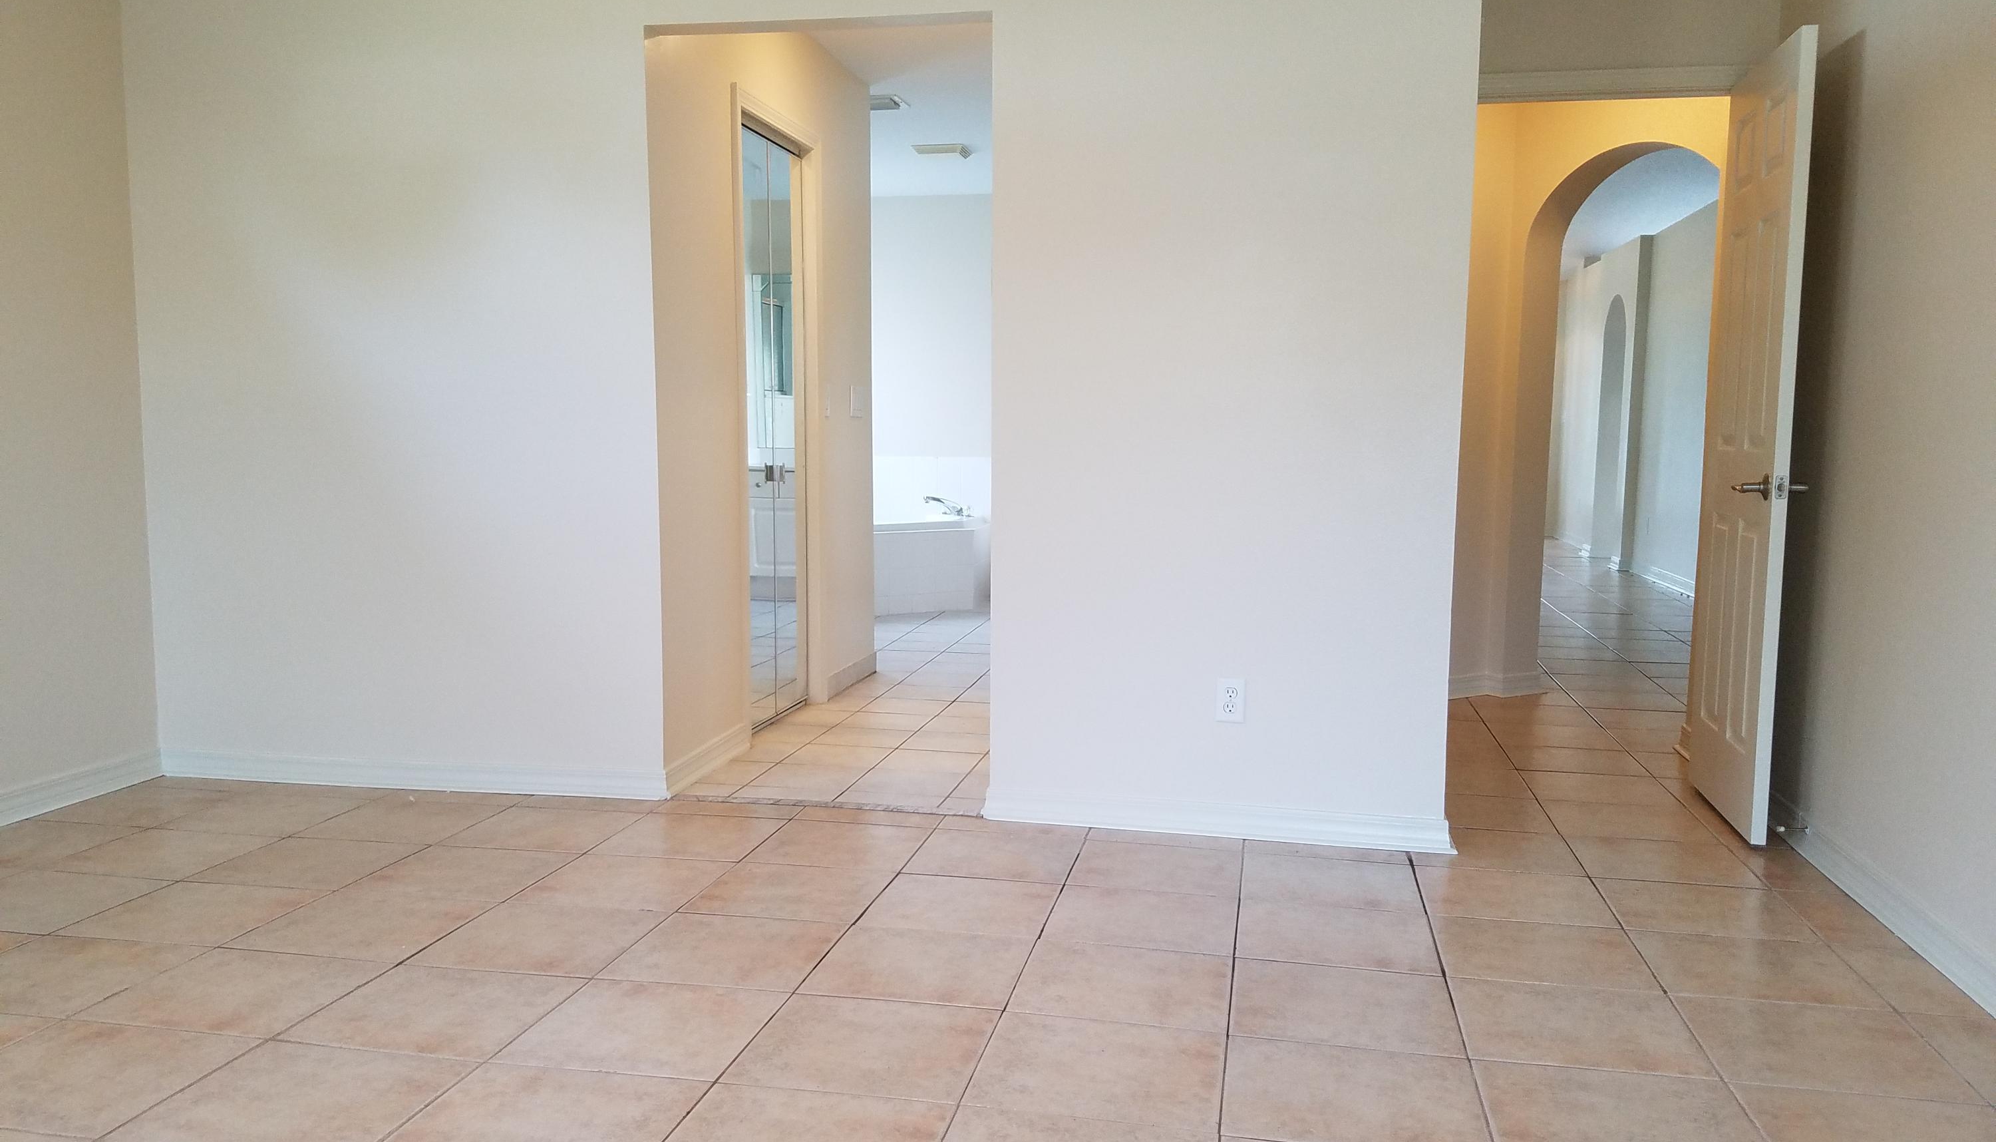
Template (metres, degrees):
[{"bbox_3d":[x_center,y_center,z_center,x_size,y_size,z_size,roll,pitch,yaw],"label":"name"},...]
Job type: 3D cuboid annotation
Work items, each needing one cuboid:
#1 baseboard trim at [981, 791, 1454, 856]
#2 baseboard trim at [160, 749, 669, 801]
[{"bbox_3d":[0.564,0.652,3.932,1.227,0.083,0.022,2,6,12],"label":"baseboard trim"},{"bbox_3d":[-1.711,0.589,4.359,1.577,0.083,0.022,1,6,8],"label":"baseboard trim"}]

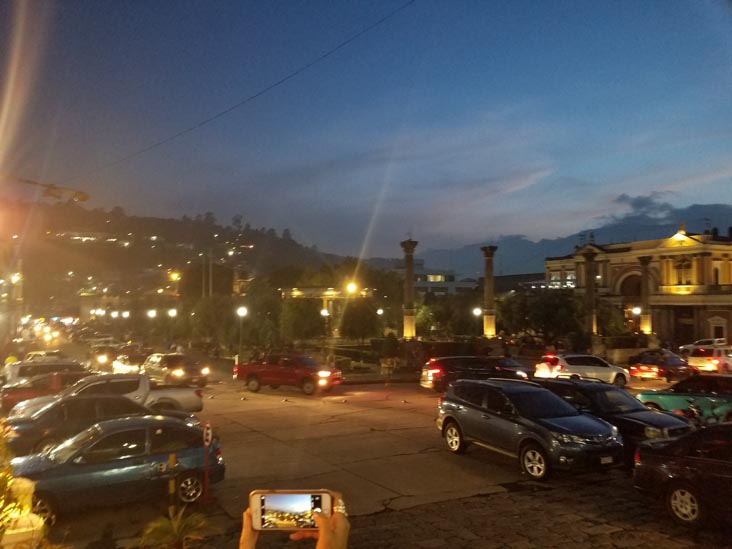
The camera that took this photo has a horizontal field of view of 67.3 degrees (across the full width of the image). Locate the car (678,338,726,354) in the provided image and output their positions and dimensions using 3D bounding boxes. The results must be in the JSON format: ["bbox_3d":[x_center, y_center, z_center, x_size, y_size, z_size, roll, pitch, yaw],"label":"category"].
[{"bbox_3d":[29.200,6.276,47.686,4.300,1.580,1.750,-1,-4,13],"label":"car"}]

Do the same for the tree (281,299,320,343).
[{"bbox_3d":[-5.718,4.191,48.000,3.500,4.300,3.500,0,-4,0],"label":"tree"}]

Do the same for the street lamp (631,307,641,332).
[{"bbox_3d":[21.078,4.145,43.000,0.500,3.600,0.500,2,-5,-27],"label":"street lamp"}]

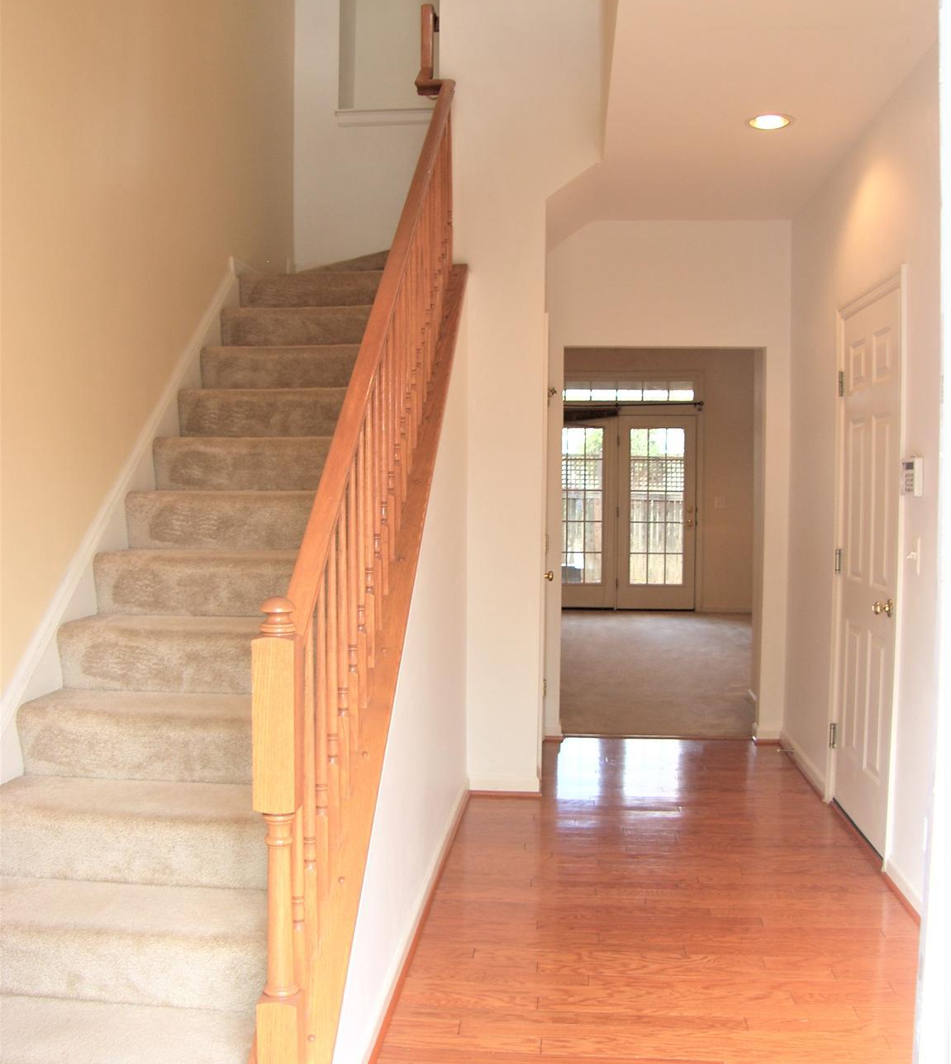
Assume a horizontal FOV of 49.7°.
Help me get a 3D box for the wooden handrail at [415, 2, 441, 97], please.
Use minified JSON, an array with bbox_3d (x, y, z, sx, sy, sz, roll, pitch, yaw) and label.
[{"bbox_3d":[-0.203,-2.081,4.414,0.110,0.390,0.140,1,3,6],"label":"wooden handrail"}]

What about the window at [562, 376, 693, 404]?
[{"bbox_3d":[1.488,-1.489,10.763,1.640,0.280,0.080,1,3,6],"label":"window"}]

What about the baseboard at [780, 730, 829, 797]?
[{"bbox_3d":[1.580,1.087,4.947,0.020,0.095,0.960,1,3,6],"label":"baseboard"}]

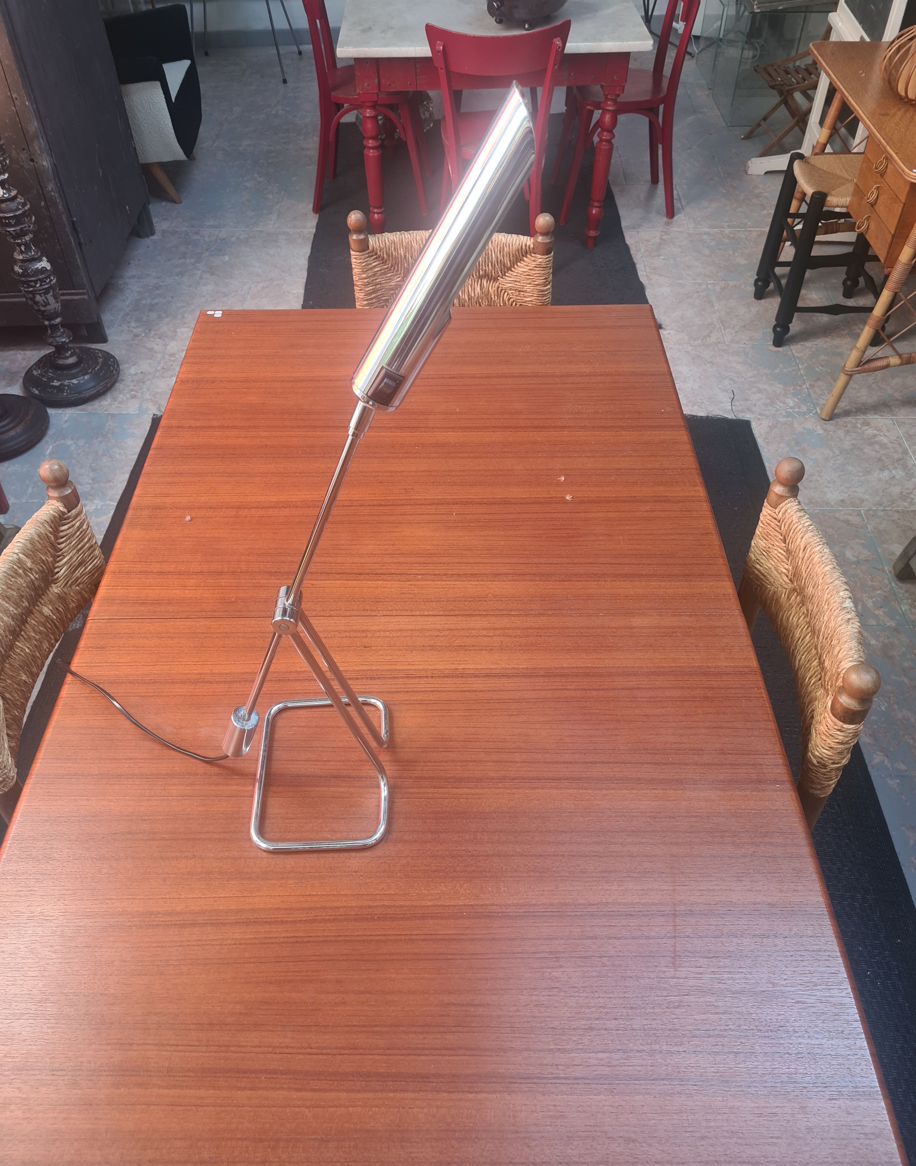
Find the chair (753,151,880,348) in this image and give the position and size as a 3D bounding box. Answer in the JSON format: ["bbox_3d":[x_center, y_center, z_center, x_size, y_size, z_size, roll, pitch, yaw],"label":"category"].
[{"bbox_3d":[1.246,-1.098,3.034,0.375,0.510,0.370,1,47,1],"label":"chair"}]

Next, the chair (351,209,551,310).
[{"bbox_3d":[-0.017,-0.412,2.199,0.480,0.800,0.490,1,47,1],"label":"chair"}]

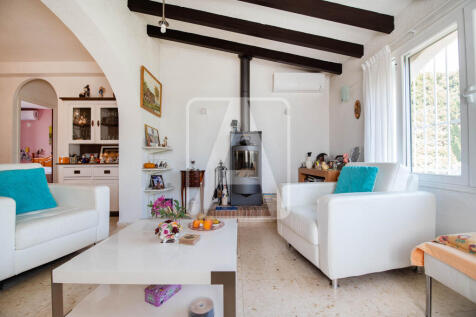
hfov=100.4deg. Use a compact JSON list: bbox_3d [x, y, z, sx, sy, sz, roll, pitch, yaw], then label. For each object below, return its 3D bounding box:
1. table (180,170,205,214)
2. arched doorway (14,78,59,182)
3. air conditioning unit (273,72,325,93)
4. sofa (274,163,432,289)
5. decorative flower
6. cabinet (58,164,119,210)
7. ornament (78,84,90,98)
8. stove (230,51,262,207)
[{"bbox_3d":[-0.775,0.570,3.370,0.420,0.720,0.290,0,0,0],"label":"table"},{"bbox_3d":[-3.410,-0.240,3.420,0.750,2.200,0.150,0,-1,0],"label":"arched doorway"},{"bbox_3d":[1.110,-1.370,3.600,0.870,0.290,0.210,0,-1,0],"label":"air conditioning unit"},{"bbox_3d":[1.033,0.490,1.912,0.980,0.880,0.840,0,0,-14],"label":"sofa"},{"bbox_3d":[-1.000,0.735,2.850,0.550,0.400,0.420,0,0,0],"label":"decorative flower"},{"bbox_3d":[-2.150,0.475,3.130,1.020,0.780,0.450,0,-1,0],"label":"cabinet"},{"bbox_3d":[-2.410,-1.030,3.120,0.180,0.240,0.110,0,-1,0],"label":"ornament"},{"bbox_3d":[0.143,-0.465,3.300,0.510,2.440,0.420,0,0,0],"label":"stove"}]

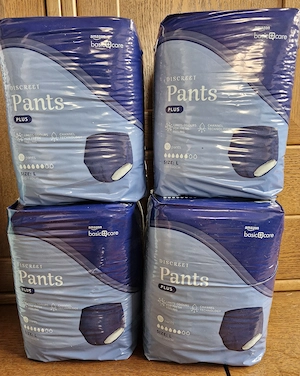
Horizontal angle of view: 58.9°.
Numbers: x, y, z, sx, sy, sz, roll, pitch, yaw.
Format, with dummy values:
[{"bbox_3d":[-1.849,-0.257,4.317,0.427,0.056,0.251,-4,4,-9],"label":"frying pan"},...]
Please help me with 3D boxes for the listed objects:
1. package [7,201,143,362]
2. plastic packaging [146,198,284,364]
[{"bbox_3d":[-0.113,0.144,0.479,0.186,0.255,0.137,-1,9,0],"label":"package"},{"bbox_3d":[0.092,0.140,0.463,0.186,0.255,0.137,1,11,2],"label":"plastic packaging"}]

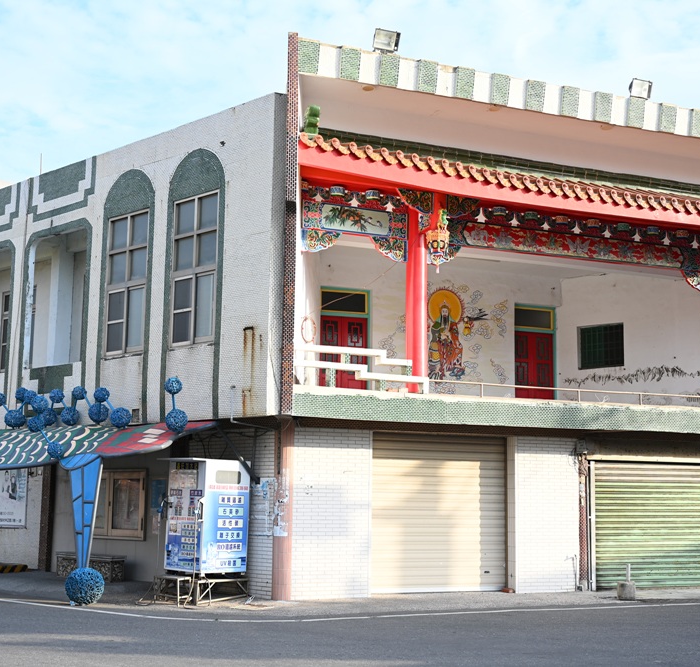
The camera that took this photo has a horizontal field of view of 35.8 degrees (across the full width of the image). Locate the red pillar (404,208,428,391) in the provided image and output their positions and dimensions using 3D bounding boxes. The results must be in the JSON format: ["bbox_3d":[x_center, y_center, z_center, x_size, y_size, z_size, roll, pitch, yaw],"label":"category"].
[{"bbox_3d":[1.120,-0.597,18.109,0.345,3.160,0.345,1,-9,0],"label":"red pillar"}]

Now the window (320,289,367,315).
[{"bbox_3d":[-0.122,-0.676,23.202,1.095,0.495,0.100,4,-9,-23],"label":"window"}]

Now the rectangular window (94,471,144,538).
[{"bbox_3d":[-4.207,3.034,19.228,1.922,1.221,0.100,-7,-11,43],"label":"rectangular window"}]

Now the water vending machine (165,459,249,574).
[{"bbox_3d":[-2.140,2.720,16.175,0.855,1.634,0.913,-8,-12,43],"label":"water vending machine"}]

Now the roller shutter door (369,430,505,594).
[{"bbox_3d":[1.454,2.870,17.361,2.397,2.494,0.120,4,-9,-22],"label":"roller shutter door"}]

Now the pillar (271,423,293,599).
[{"bbox_3d":[-1.007,2.621,16.223,0.310,2.661,0.310,1,-8,0],"label":"pillar"}]

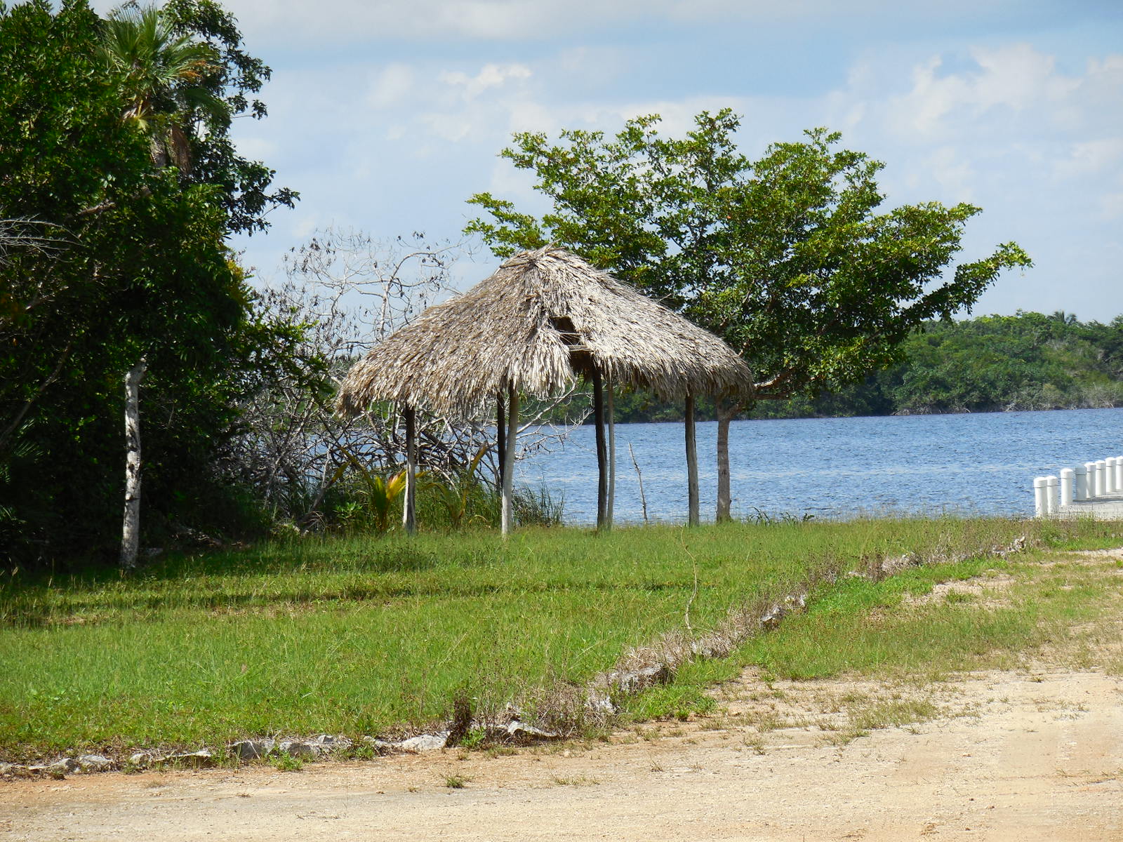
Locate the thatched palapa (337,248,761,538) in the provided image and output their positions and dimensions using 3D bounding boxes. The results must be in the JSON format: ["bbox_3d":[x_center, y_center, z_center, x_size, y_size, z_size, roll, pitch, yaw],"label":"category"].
[{"bbox_3d":[-0.240,-0.425,88.000,4.750,4.050,3.950,-2,0,-36],"label":"thatched palapa"}]

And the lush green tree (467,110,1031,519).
[{"bbox_3d":[2.849,-1.604,95.000,8.500,6.250,7.400,-2,0,0],"label":"lush green tree"}]

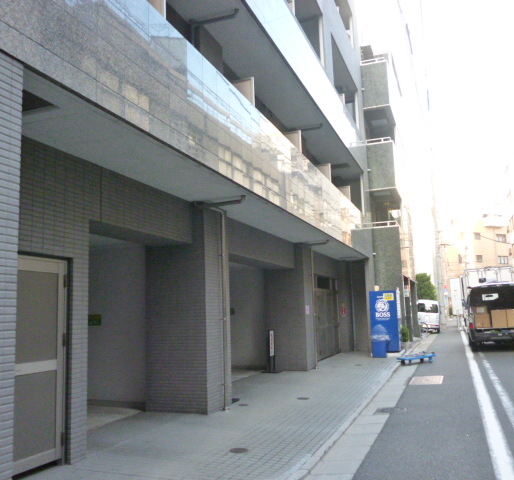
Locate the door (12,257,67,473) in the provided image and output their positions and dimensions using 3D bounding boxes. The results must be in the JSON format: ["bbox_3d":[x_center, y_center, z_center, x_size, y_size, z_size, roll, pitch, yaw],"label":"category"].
[{"bbox_3d":[-2.152,1.189,4.984,0.090,2.060,0.850,-5,-8,20],"label":"door"}]

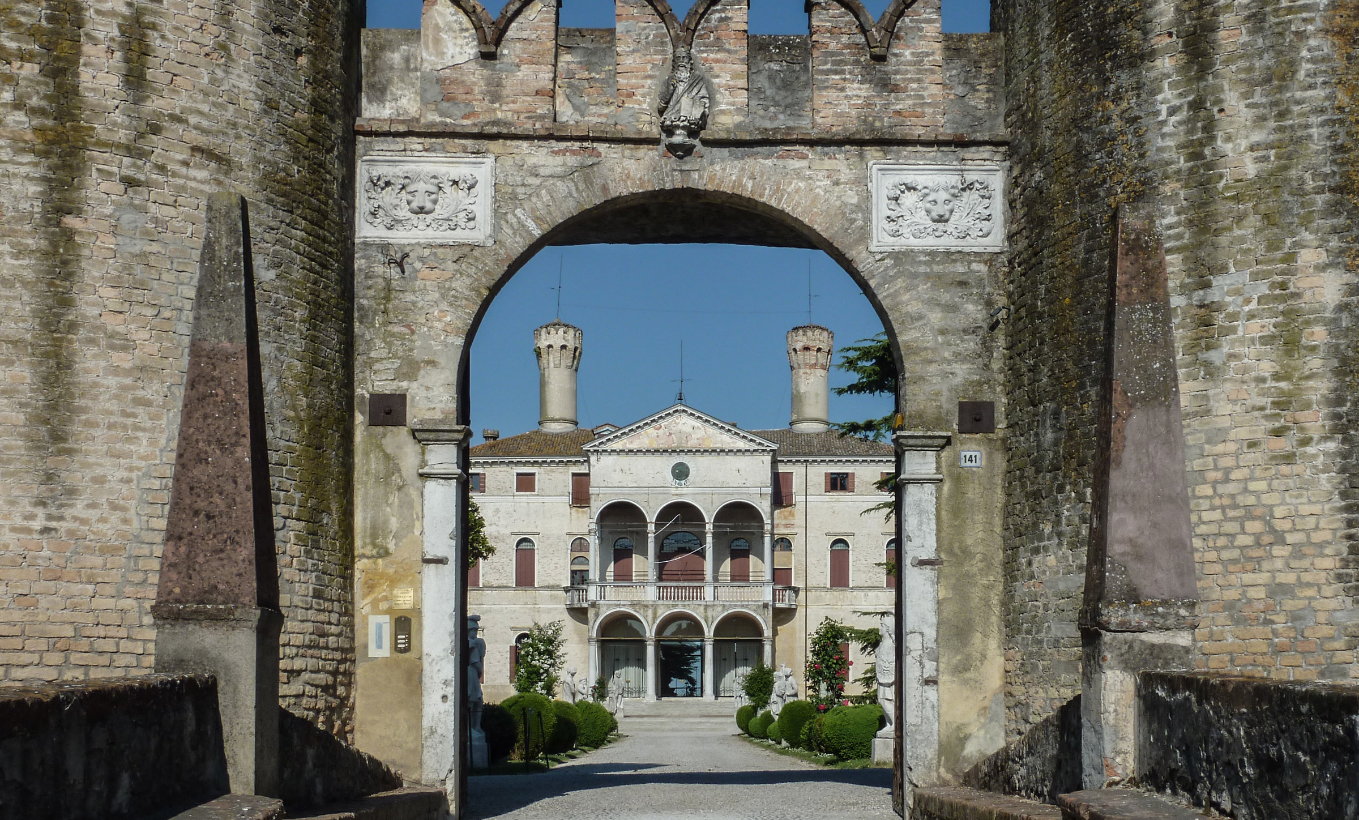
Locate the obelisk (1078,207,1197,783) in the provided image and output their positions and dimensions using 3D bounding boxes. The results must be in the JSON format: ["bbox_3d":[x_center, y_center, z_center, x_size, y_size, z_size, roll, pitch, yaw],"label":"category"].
[{"bbox_3d":[2.477,0.477,8.450,0.540,3.100,0.540,0,-2,0],"label":"obelisk"}]

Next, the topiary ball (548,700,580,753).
[{"bbox_3d":[-2.727,7.366,36.500,1.050,1.240,1.050,0,-2,0],"label":"topiary ball"}]

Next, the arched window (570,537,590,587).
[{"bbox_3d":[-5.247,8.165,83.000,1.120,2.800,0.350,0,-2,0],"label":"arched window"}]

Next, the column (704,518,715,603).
[{"bbox_3d":[1.520,7.709,80.300,0.600,4.050,0.600,0,-2,0],"label":"column"}]

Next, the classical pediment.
[{"bbox_3d":[0.027,0.951,80.400,9.850,2.500,1.500,0,-2,0],"label":"classical pediment"}]

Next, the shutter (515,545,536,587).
[{"bbox_3d":[-7.892,8.000,80.500,1.000,2.130,0.100,0,-2,0],"label":"shutter"}]

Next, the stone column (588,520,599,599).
[{"bbox_3d":[-4.245,7.436,78.000,0.520,3.950,0.520,0,-2,0],"label":"stone column"}]

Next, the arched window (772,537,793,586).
[{"bbox_3d":[5.306,7.756,80.500,1.120,2.500,0.220,0,-2,0],"label":"arched window"}]

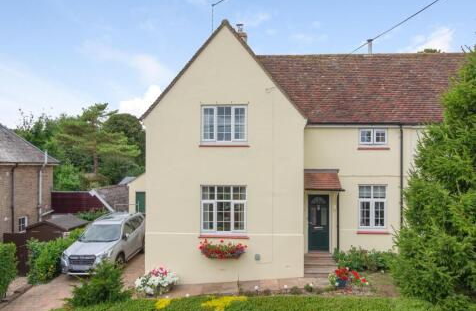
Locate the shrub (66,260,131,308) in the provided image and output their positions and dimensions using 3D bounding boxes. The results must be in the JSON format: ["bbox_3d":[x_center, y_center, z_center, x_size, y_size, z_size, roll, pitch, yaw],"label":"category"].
[{"bbox_3d":[-3.950,3.620,10.150,1.650,1.320,1.500,0,0,0],"label":"shrub"}]

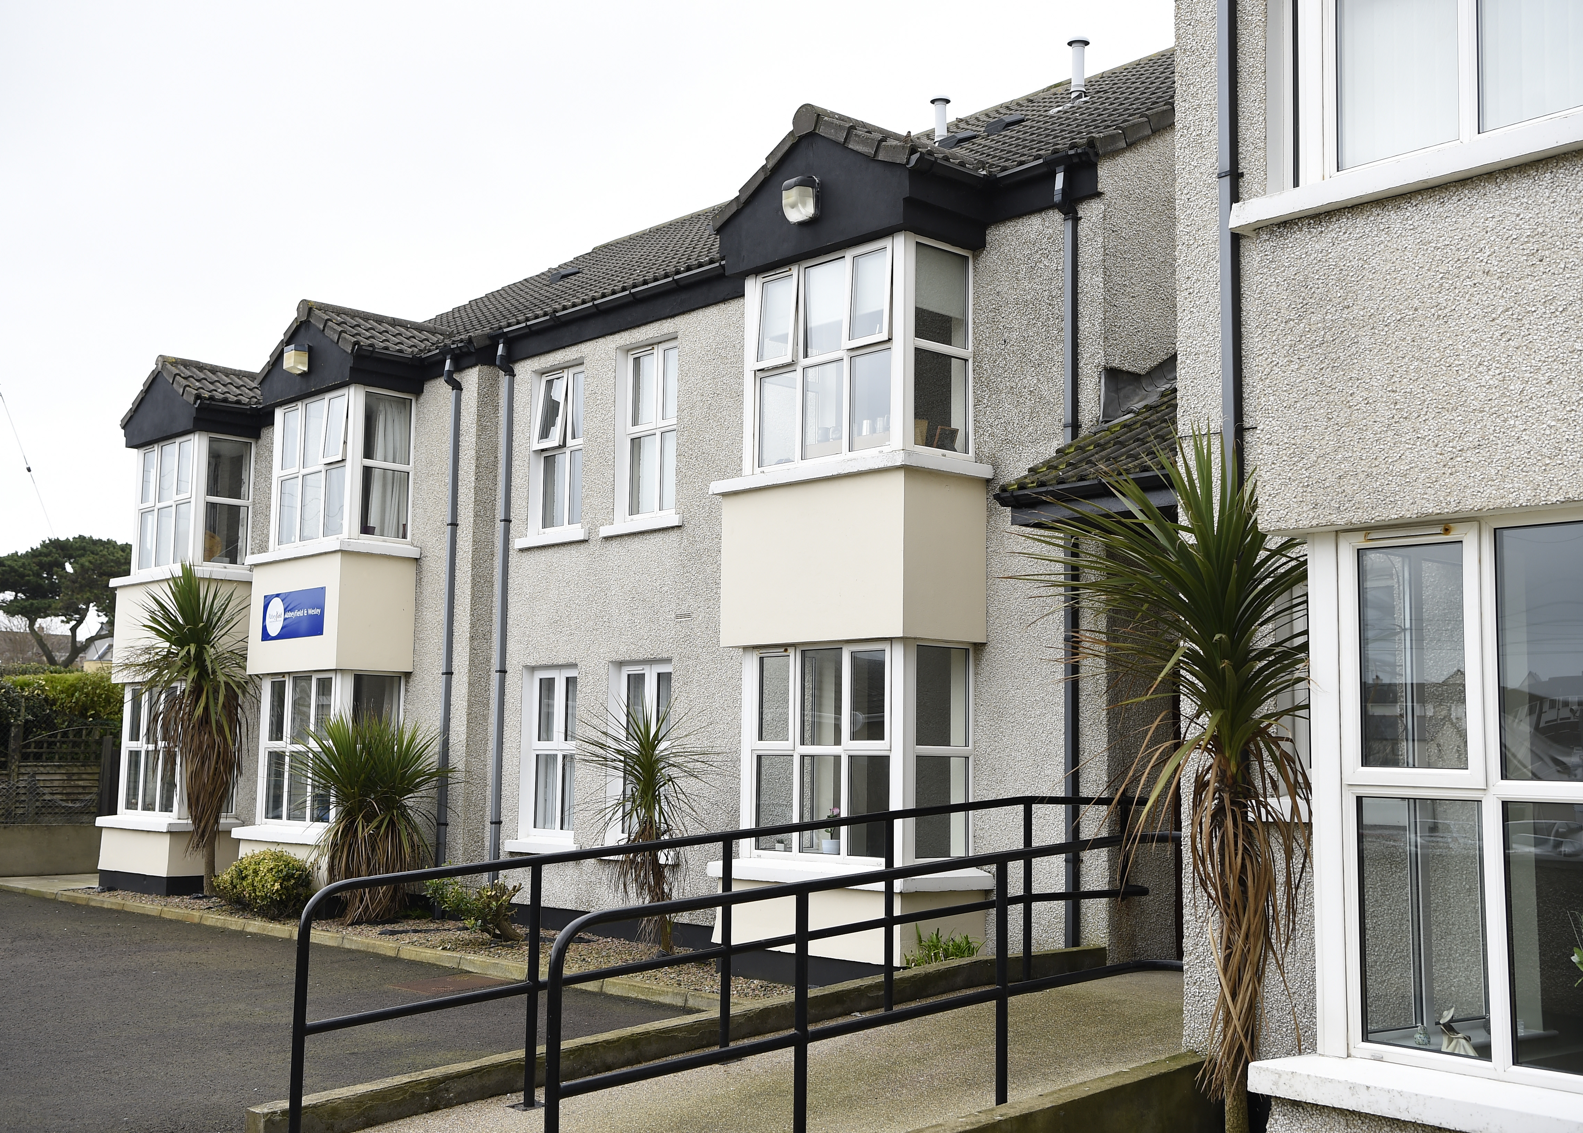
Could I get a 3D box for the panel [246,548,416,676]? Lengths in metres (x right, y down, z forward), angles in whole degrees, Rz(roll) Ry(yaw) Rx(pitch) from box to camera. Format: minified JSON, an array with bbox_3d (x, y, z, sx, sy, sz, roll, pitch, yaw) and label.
[{"bbox_3d":[-4.420,0.497,18.139,0.790,1.069,1.773,7,-9,-41],"label":"panel"}]

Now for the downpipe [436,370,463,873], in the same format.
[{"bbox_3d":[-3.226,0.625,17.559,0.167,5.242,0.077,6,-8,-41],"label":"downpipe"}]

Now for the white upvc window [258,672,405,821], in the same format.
[{"bbox_3d":[-4.402,1.754,18.046,0.670,1.450,1.574,7,-9,-41],"label":"white upvc window"}]

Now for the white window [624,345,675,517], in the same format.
[{"bbox_3d":[-1.118,-1.157,16.073,0.068,1.505,0.868,6,-8,-41],"label":"white window"}]

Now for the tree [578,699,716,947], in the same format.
[{"bbox_3d":[-1.082,1.941,14.153,0.979,1.832,0.979,1,-6,0],"label":"tree"}]

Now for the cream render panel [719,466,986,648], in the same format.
[{"bbox_3d":[0.402,0.007,12.804,0.772,1.069,1.773,7,-9,-41],"label":"cream render panel"}]

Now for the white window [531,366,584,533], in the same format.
[{"bbox_3d":[-1.948,-1.006,16.311,0.153,1.464,0.801,7,-9,-41],"label":"white window"}]

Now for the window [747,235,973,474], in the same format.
[{"bbox_3d":[0.466,-1.421,13.486,0.694,1.518,1.693,6,-8,-41],"label":"window"}]

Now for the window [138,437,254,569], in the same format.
[{"bbox_3d":[-6.642,-0.636,20.950,0.652,1.438,1.574,7,-9,-41],"label":"window"}]

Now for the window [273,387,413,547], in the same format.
[{"bbox_3d":[-4.488,-0.911,18.841,0.694,1.518,1.633,6,-8,-41],"label":"window"}]

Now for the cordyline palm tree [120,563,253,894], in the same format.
[{"bbox_3d":[-6.367,1.729,19.997,1.325,3.450,1.325,6,-8,-41],"label":"cordyline palm tree"}]

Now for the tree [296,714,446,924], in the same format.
[{"bbox_3d":[-3.826,2.278,17.184,1.282,1.824,1.282,6,-8,-41],"label":"tree"}]

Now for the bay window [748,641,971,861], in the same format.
[{"bbox_3d":[0.421,1.264,12.712,0.652,1.450,1.574,7,-9,-41],"label":"bay window"}]

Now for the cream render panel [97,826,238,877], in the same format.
[{"bbox_3d":[-6.738,3.079,20.474,0.792,0.452,1.813,7,-9,-41],"label":"cream render panel"}]

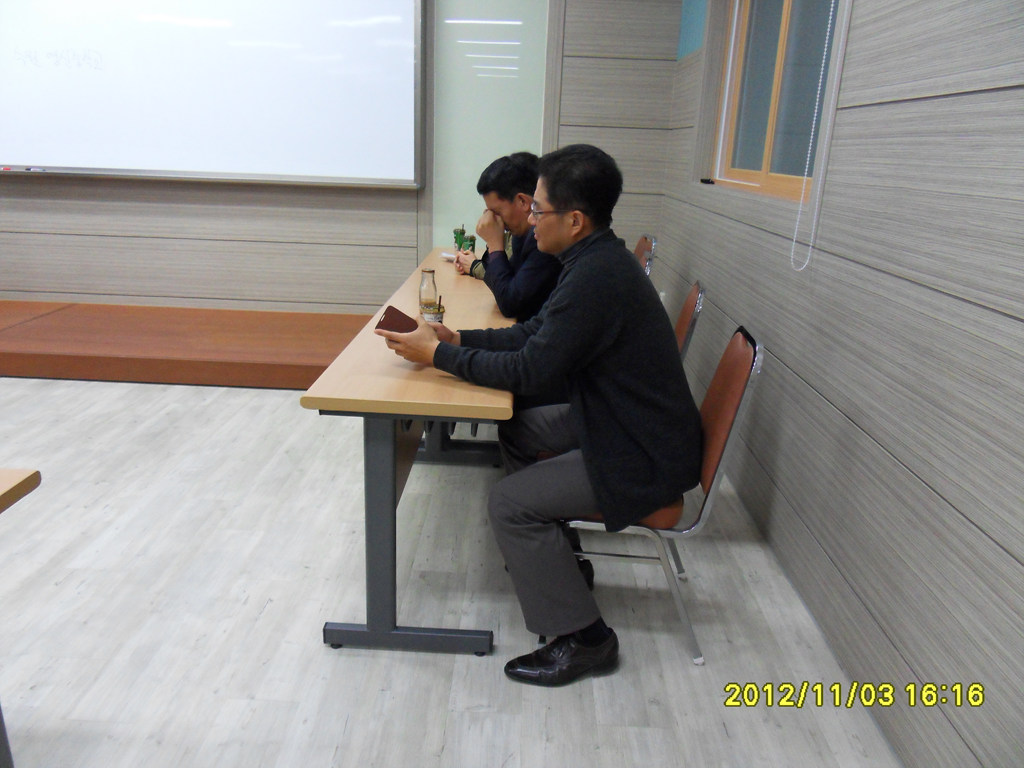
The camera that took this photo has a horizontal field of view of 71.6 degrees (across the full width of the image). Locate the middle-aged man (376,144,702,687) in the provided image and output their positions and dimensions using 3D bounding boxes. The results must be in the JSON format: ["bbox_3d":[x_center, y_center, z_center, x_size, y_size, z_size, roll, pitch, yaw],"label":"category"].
[{"bbox_3d":[0.077,0.057,1.831,0.851,1.281,0.533,4,18,4],"label":"middle-aged man"}]

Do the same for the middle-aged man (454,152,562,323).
[{"bbox_3d":[0.162,-0.190,2.640,0.699,1.245,0.508,3,18,2],"label":"middle-aged man"}]

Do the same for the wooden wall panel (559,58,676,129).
[{"bbox_3d":[0.649,-1.790,4.370,0.696,0.397,0.030,2,18,0],"label":"wooden wall panel"}]

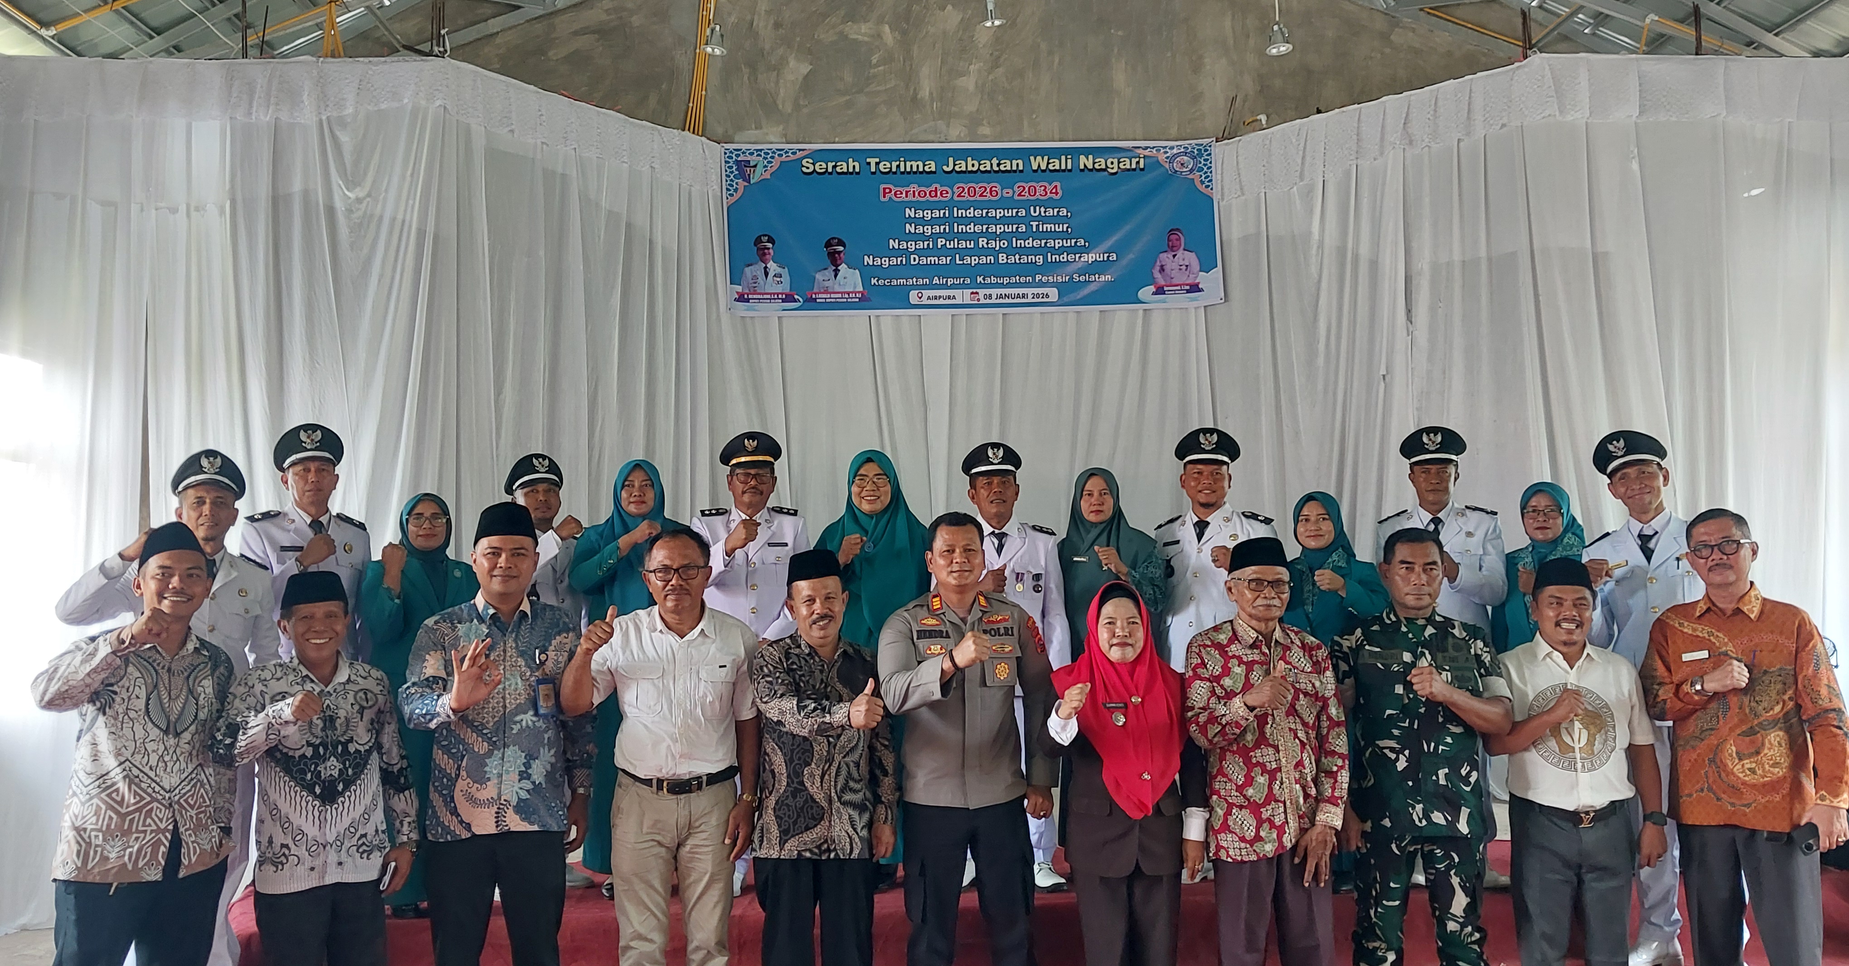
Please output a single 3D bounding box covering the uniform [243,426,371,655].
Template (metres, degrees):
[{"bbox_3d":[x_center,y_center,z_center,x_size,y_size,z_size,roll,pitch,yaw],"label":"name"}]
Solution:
[{"bbox_3d":[-2.096,0.645,5.452,0.460,1.696,0.380,0,-4,-15],"label":"uniform"}]

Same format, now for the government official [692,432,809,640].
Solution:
[{"bbox_3d":[-0.625,0.662,5.948,0.520,1.712,0.400,-1,-4,-8],"label":"government official"}]

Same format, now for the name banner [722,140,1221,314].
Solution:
[{"bbox_3d":[0.295,-1.545,9.590,2.960,1.010,0.030,-1,-4,-3],"label":"name banner"}]

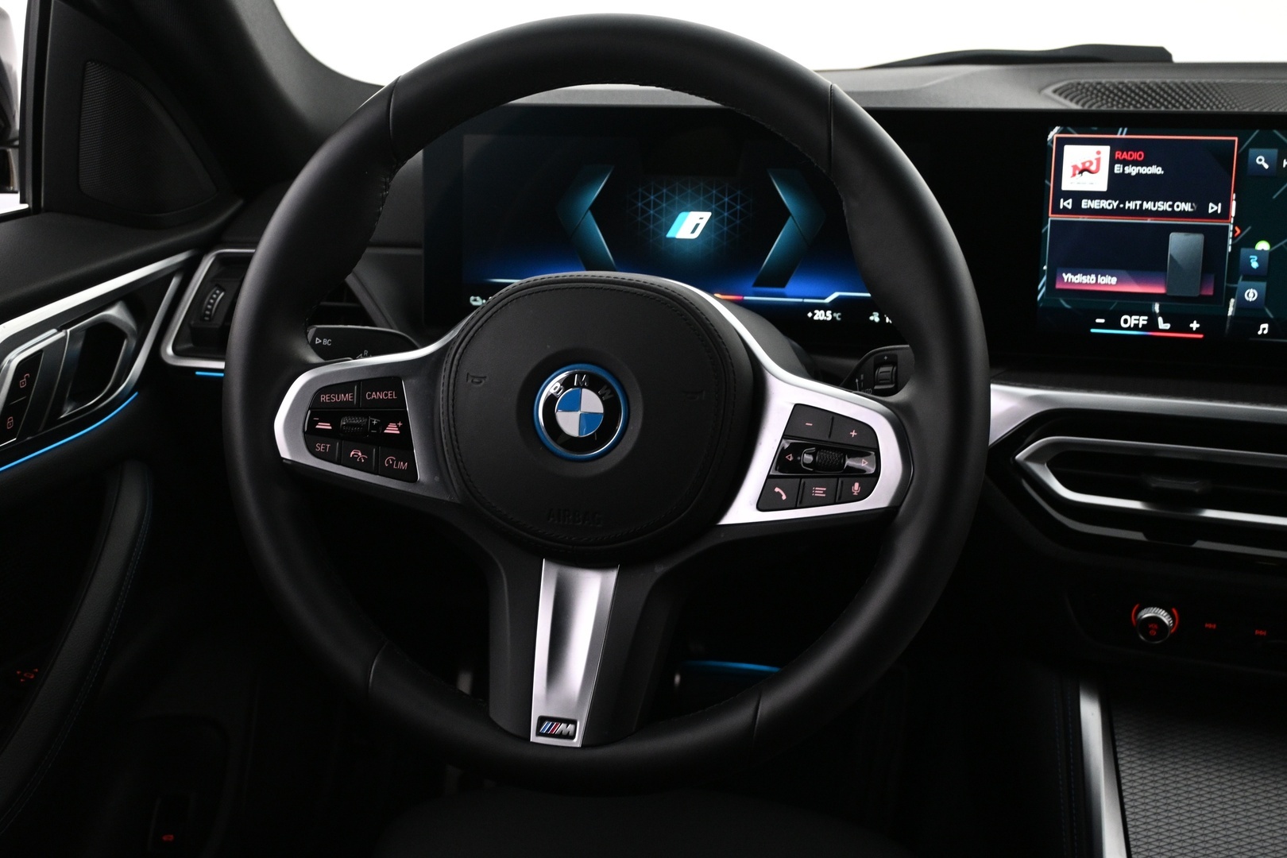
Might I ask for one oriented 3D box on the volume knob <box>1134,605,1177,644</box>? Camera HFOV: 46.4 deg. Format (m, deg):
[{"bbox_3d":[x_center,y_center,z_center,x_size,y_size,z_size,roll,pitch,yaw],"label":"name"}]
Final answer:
[{"bbox_3d":[0.288,0.110,0.845,0.021,0.021,0.017,9,20,22],"label":"volume knob"}]

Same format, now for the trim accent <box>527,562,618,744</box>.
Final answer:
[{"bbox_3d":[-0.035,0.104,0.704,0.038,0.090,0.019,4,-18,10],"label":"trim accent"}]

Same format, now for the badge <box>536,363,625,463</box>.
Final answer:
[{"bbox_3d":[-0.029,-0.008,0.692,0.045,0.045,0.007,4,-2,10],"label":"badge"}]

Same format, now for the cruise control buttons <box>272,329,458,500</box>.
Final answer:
[{"bbox_3d":[-0.135,-0.008,0.740,0.089,0.079,0.022,4,-1,-4],"label":"cruise control buttons"}]

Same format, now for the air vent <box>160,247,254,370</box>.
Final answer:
[{"bbox_3d":[-0.225,-0.076,0.957,0.160,0.078,0.040,3,6,9],"label":"air vent"}]

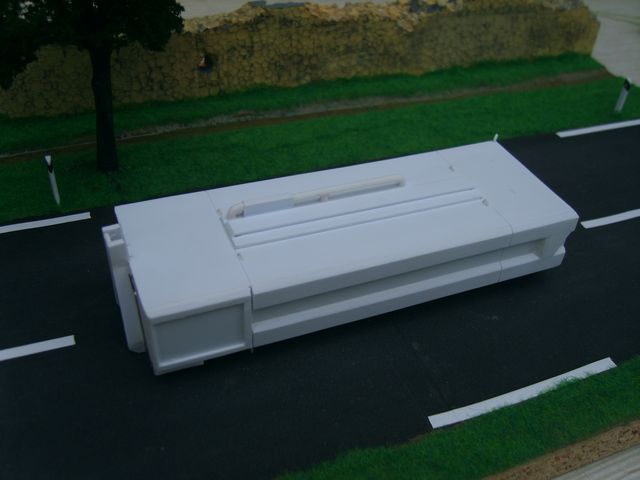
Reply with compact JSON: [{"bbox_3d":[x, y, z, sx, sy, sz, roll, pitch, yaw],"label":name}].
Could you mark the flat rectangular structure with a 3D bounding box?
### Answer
[{"bbox_3d":[0.005,0.000,0.128,0.088,0.015,0.029,-12,45,-21],"label":"flat rectangular structure"}]

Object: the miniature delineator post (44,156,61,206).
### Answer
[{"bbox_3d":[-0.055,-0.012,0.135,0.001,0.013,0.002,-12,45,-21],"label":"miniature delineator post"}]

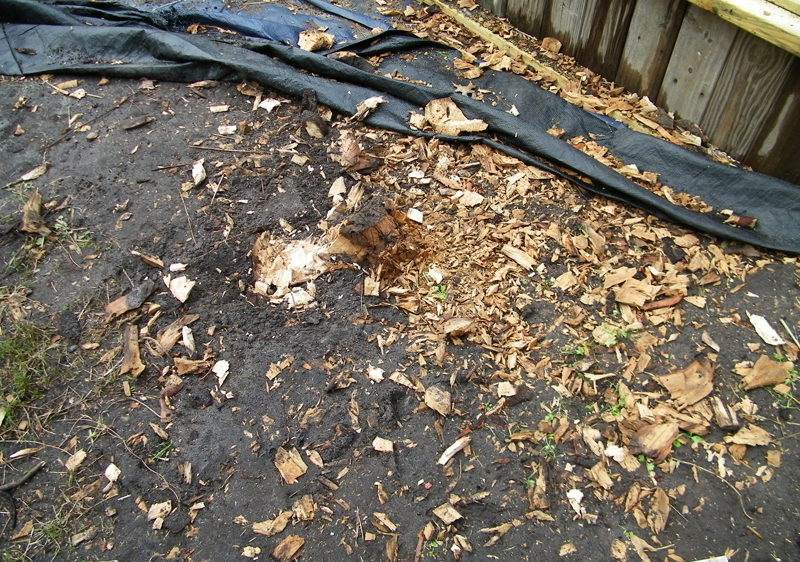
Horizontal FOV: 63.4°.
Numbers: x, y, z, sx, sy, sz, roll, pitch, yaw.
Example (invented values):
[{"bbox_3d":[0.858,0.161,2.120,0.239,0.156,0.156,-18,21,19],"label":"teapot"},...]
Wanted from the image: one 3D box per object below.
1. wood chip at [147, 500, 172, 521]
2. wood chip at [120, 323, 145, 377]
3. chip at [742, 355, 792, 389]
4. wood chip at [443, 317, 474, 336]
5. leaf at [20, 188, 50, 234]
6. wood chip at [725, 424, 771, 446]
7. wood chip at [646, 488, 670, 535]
[{"bbox_3d":[-0.461,0.442,1.241,0.044,0.013,0.031,-16,53,-10],"label":"wood chip"},{"bbox_3d":[-0.652,0.167,1.571,0.057,0.022,0.158,-13,50,-11],"label":"wood chip"},{"bbox_3d":[0.857,0.212,1.511,0.127,0.027,0.071,-16,51,-13],"label":"chip"},{"bbox_3d":[0.133,0.104,1.460,0.064,0.022,0.037,2,52,4],"label":"wood chip"},{"bbox_3d":[-1.059,-0.197,1.877,0.072,0.046,0.155,-15,51,-12],"label":"leaf"},{"bbox_3d":[0.755,0.335,1.409,0.094,0.018,0.052,3,49,3],"label":"wood chip"},{"bbox_3d":[0.490,0.432,1.222,0.036,0.015,0.087,13,49,12],"label":"wood chip"}]

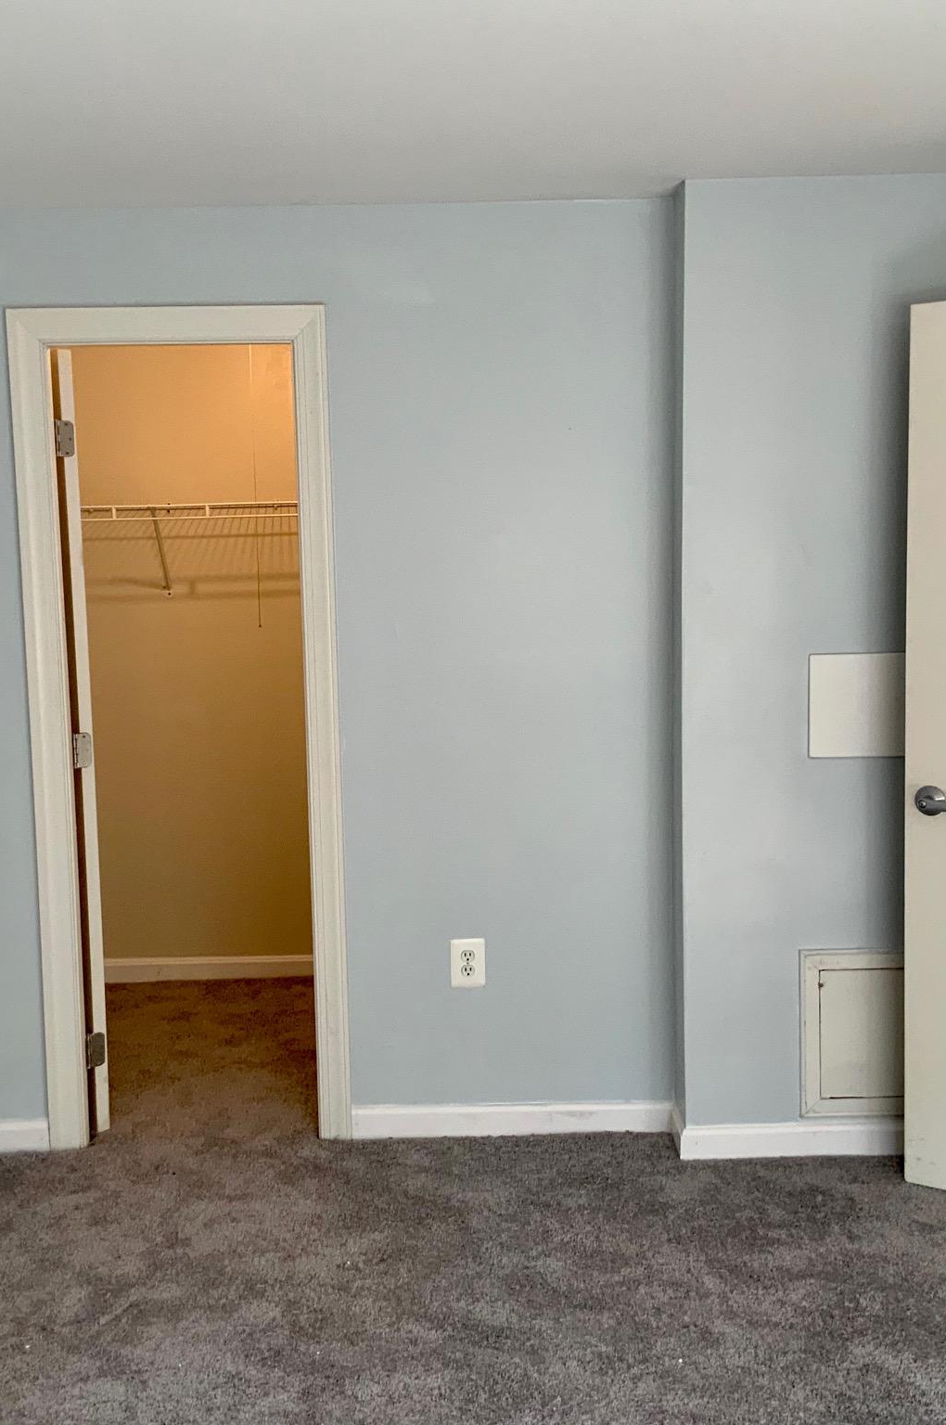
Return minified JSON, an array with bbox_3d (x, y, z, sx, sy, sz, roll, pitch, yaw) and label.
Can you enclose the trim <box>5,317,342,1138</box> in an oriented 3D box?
[{"bbox_3d":[-0.739,0.060,4.129,0.784,2.158,0.130,-2,6,-2],"label":"trim"}]

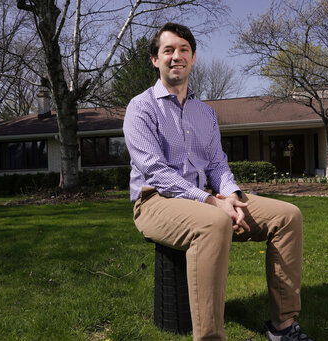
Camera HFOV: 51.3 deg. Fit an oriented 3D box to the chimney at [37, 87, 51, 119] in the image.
[{"bbox_3d":[-7.700,-4.330,21.800,0.560,2.000,0.780,-1,-1,11],"label":"chimney"}]

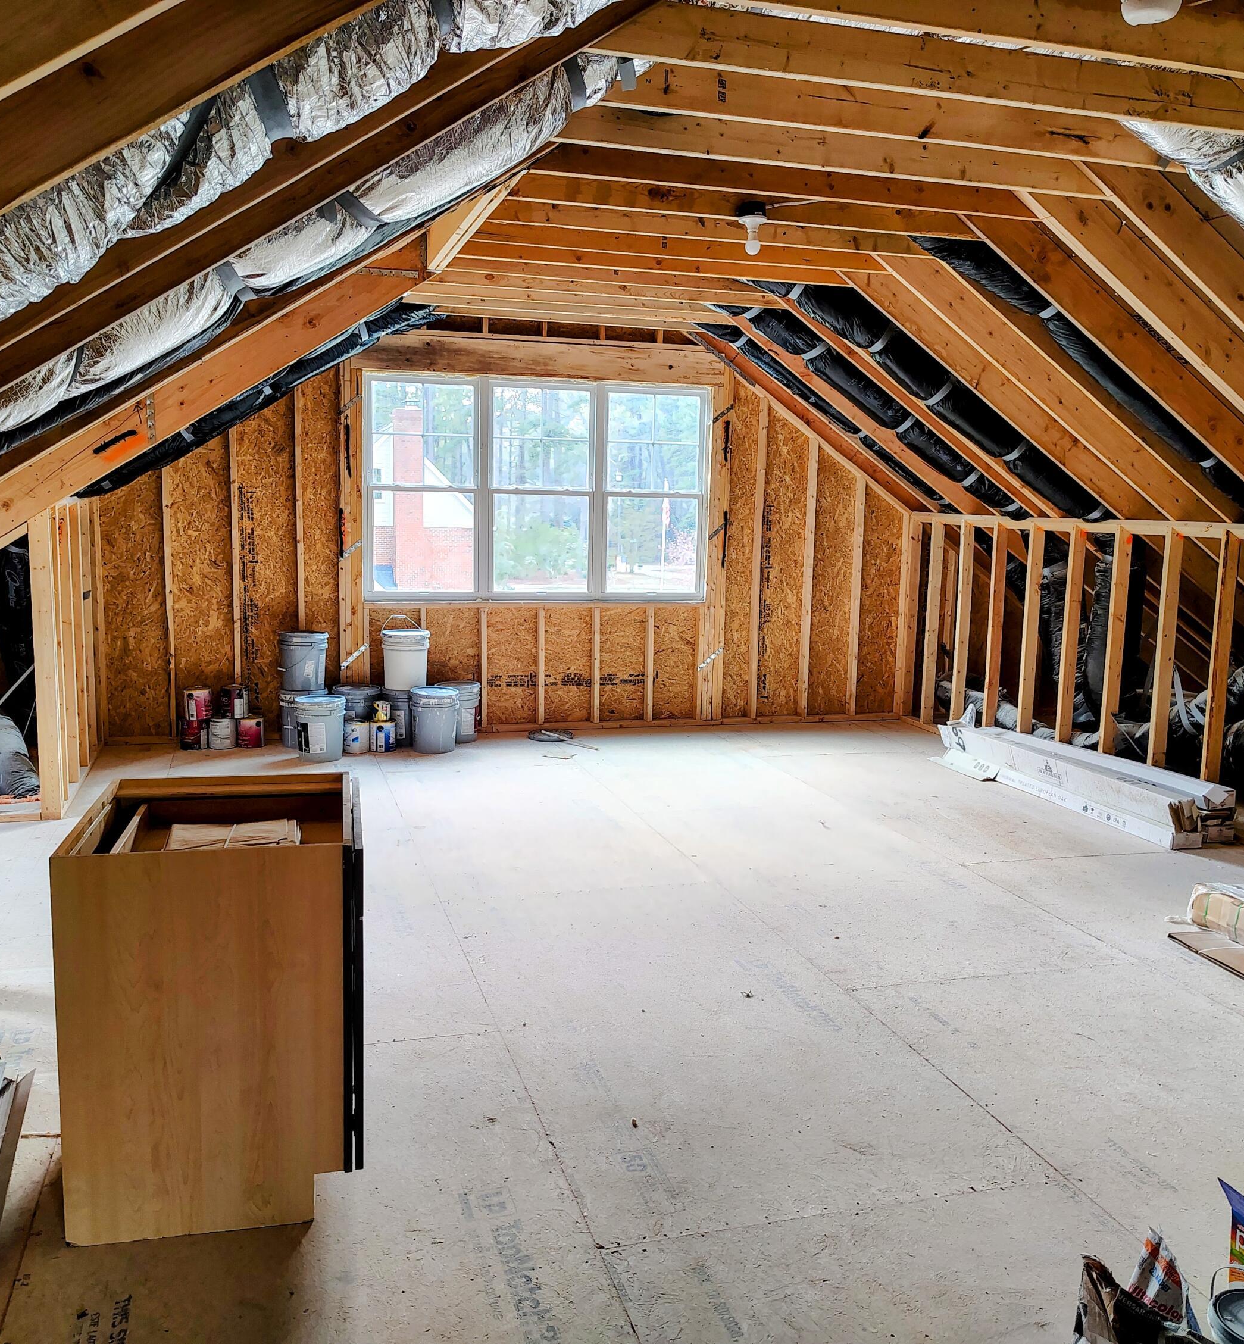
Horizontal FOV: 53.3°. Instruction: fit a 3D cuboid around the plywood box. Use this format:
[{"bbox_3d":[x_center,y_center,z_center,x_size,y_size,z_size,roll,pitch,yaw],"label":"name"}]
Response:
[{"bbox_3d":[-0.970,0.769,3.081,0.636,0.876,0.744,0,8,-12],"label":"plywood box"}]

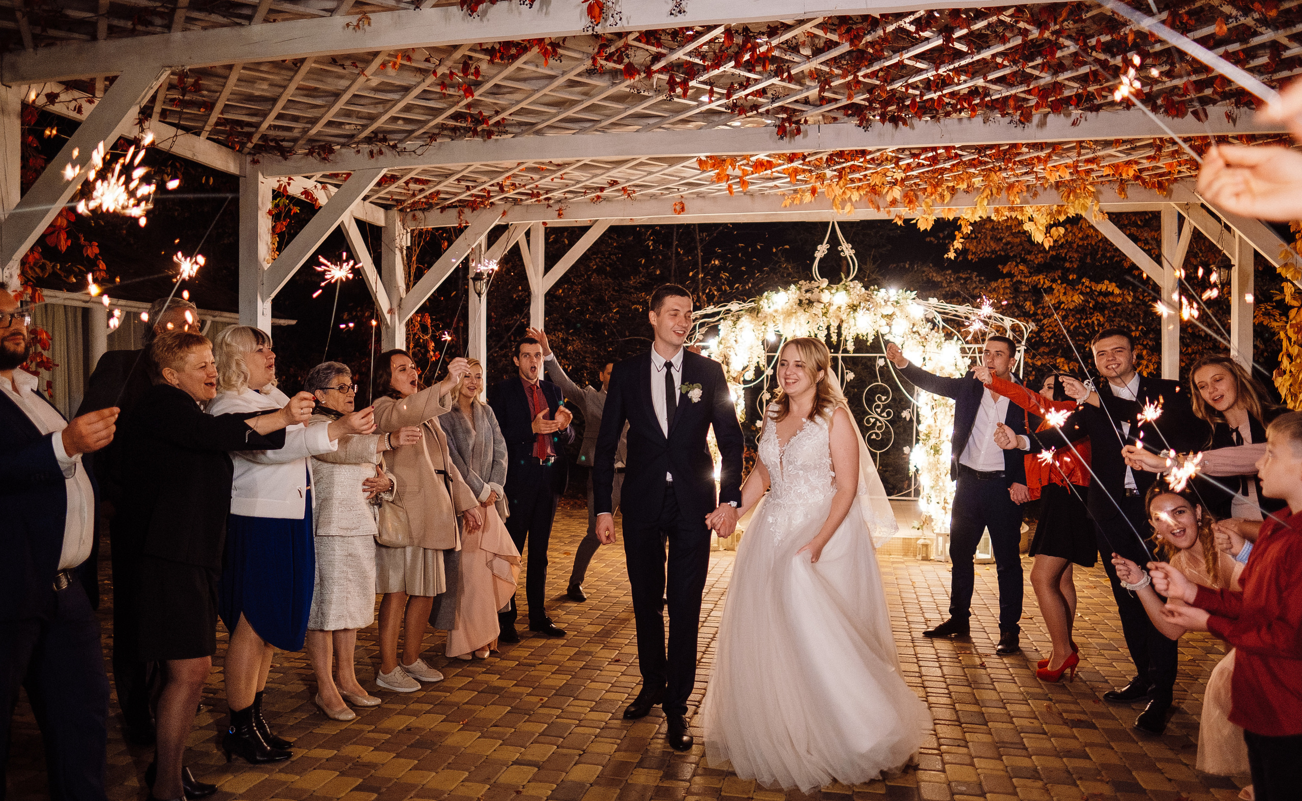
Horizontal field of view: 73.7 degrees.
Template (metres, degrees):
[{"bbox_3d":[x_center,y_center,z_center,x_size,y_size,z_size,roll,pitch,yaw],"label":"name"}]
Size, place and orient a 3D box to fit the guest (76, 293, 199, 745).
[{"bbox_3d":[-2.120,0.480,3.650,0.430,1.820,0.530,0,0,12],"label":"guest"}]

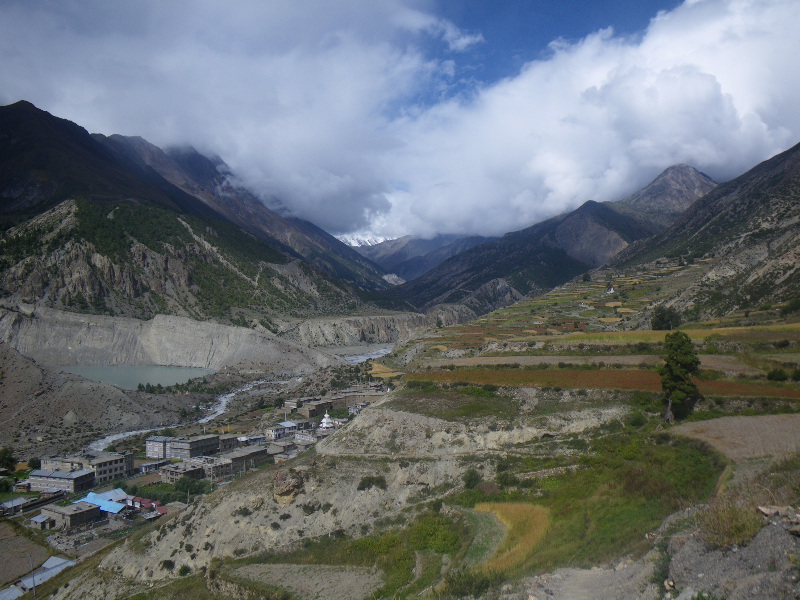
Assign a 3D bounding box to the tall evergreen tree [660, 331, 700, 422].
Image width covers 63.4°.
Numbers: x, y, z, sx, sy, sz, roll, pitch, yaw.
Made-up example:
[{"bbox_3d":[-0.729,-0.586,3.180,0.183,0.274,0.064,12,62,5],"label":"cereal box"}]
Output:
[{"bbox_3d":[36.700,10.100,85.000,5.400,12.000,5.300,0,0,0],"label":"tall evergreen tree"}]

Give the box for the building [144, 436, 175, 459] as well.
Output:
[{"bbox_3d":[-123.000,76.000,332.600,10.800,8.300,9.000,0,0,17],"label":"building"}]

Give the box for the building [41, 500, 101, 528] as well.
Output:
[{"bbox_3d":[-119.900,77.800,235.900,15.600,4.400,11.800,0,0,27],"label":"building"}]

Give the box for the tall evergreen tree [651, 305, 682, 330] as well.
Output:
[{"bbox_3d":[94.300,6.200,230.000,11.200,9.400,10.500,0,0,0],"label":"tall evergreen tree"}]

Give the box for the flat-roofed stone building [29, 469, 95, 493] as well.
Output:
[{"bbox_3d":[-144.000,76.100,273.400,22.300,5.900,11.300,0,0,15],"label":"flat-roofed stone building"}]

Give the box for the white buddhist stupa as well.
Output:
[{"bbox_3d":[-41.500,69.000,365.000,8.800,13.500,8.800,0,0,0],"label":"white buddhist stupa"}]

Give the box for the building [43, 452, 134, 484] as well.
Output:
[{"bbox_3d":[-143.000,76.400,296.900,32.000,9.000,21.700,0,0,21],"label":"building"}]

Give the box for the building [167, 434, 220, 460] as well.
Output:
[{"bbox_3d":[-108.900,76.700,340.900,16.700,7.800,20.500,0,0,27],"label":"building"}]

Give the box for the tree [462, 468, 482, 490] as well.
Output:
[{"bbox_3d":[12.100,30.200,109.000,3.300,3.400,3.300,0,0,0],"label":"tree"}]

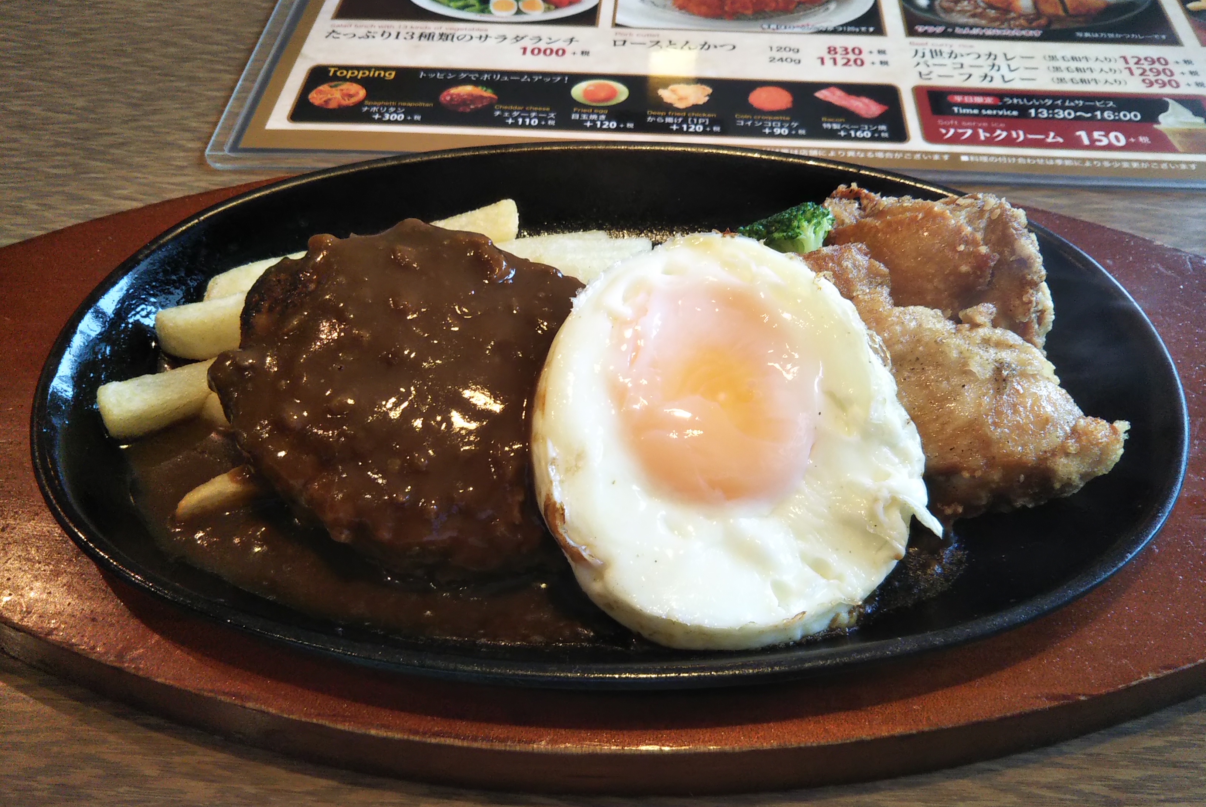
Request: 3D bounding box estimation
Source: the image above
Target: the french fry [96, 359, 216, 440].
[{"bbox_3d":[-0.093,-0.004,0.249,0.050,0.009,0.011,-15,52,-11],"label":"french fry"}]

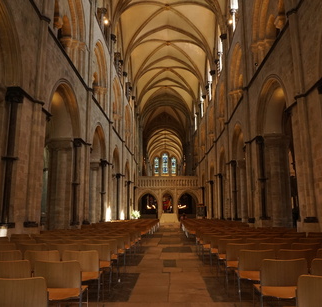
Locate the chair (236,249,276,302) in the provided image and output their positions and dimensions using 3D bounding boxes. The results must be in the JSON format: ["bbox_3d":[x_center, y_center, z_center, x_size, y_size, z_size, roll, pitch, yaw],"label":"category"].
[{"bbox_3d":[1.315,1.754,4.319,0.500,0.810,0.530,0,-12,-1],"label":"chair"}]

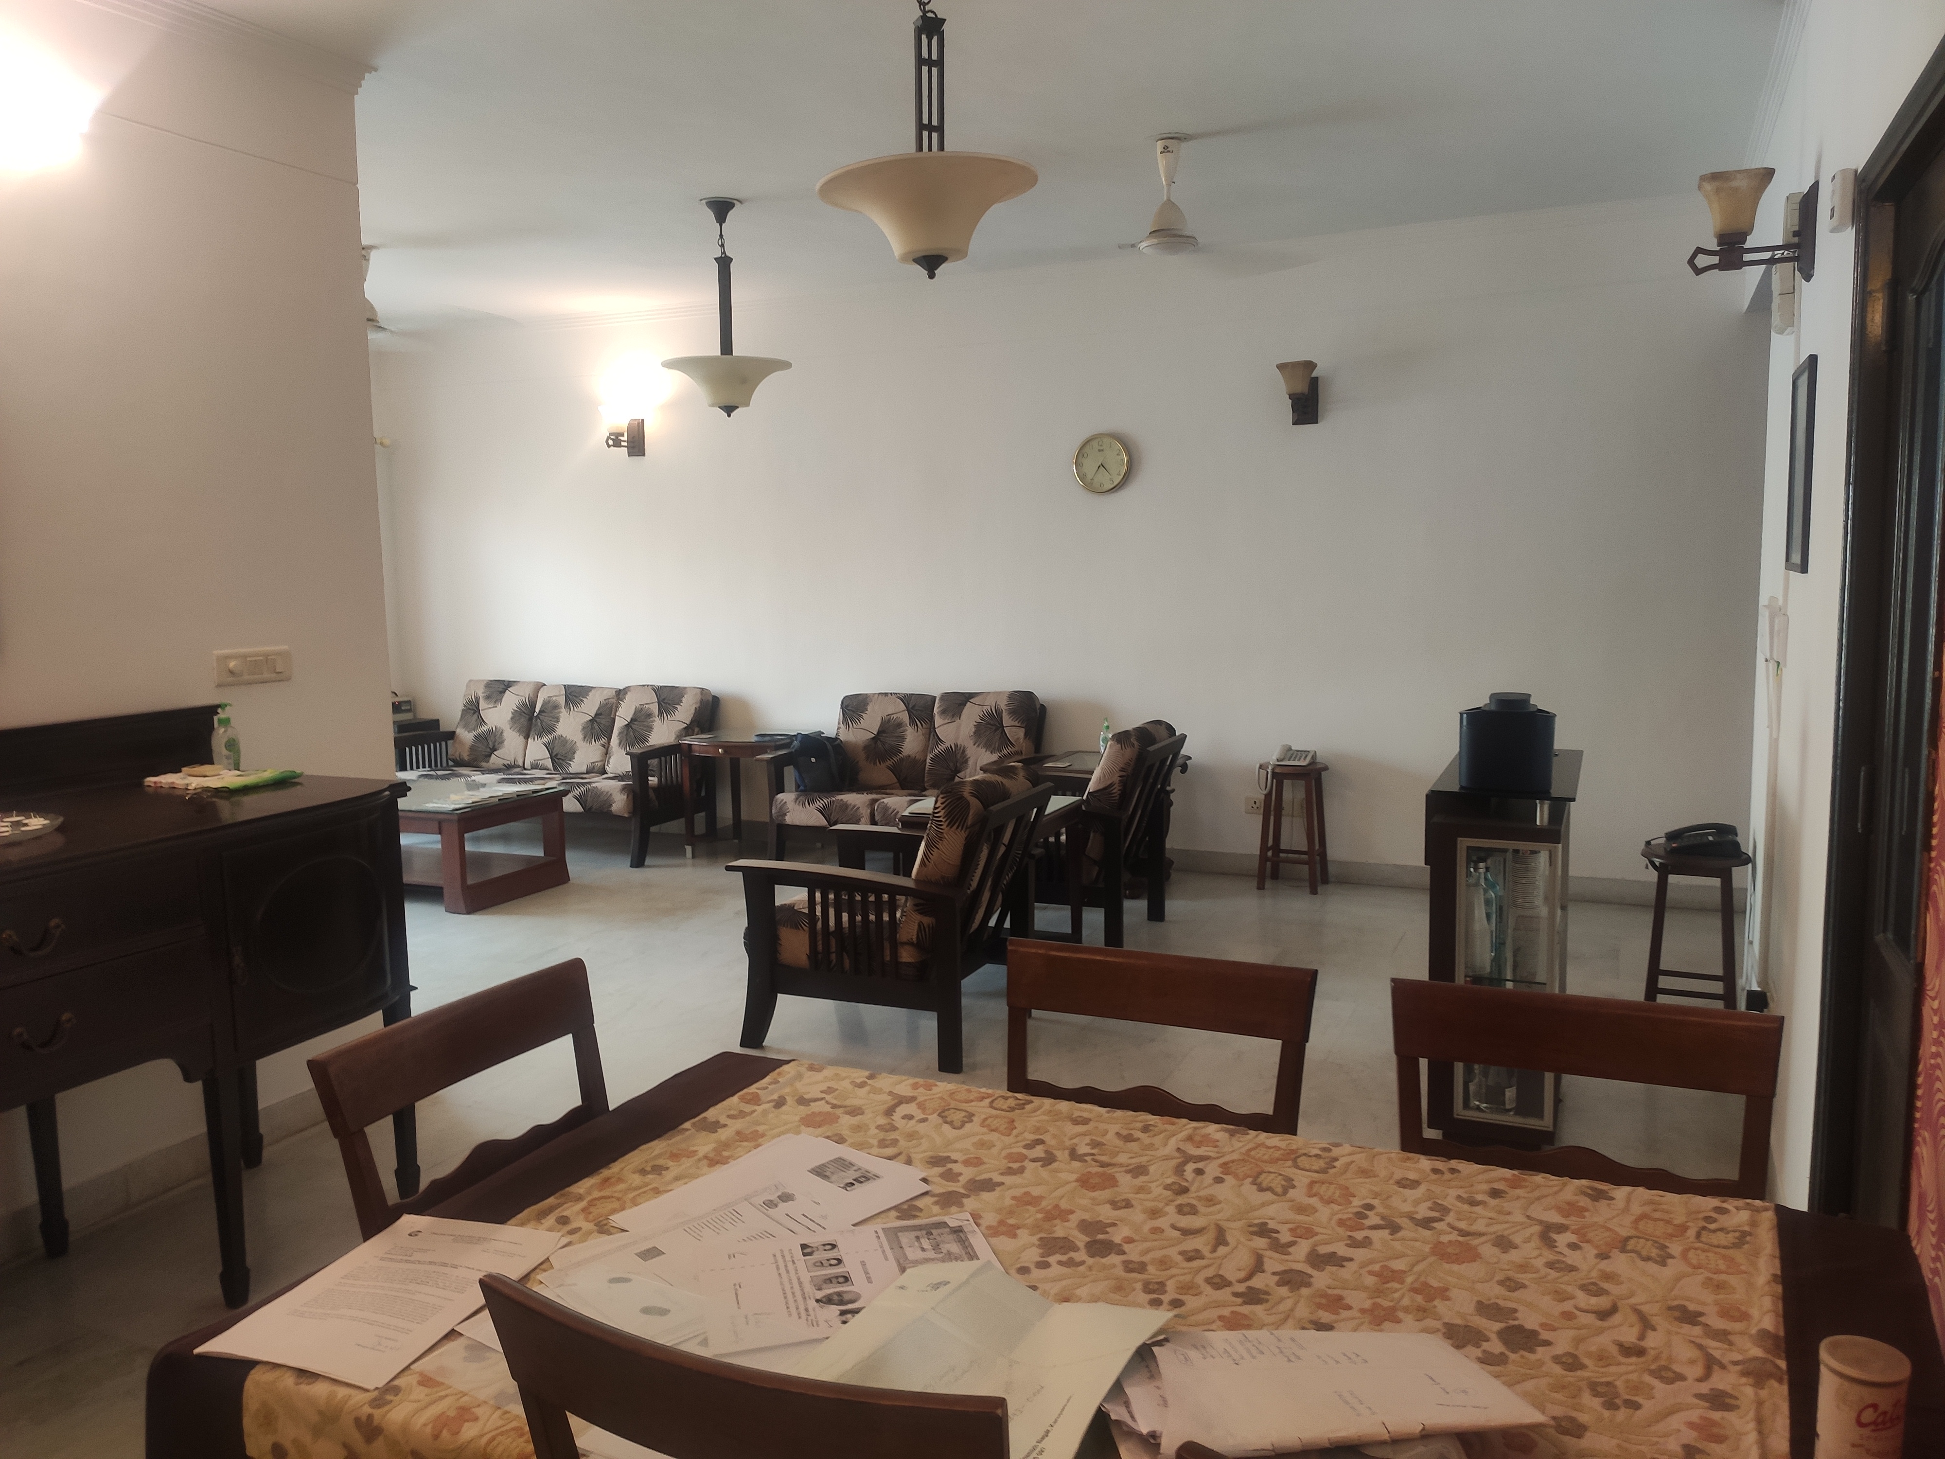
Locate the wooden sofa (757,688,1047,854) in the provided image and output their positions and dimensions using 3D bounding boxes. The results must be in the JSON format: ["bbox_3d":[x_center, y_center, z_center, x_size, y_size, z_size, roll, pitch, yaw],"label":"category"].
[{"bbox_3d":[-0.293,0.268,7.200,1.300,0.860,0.850,2,7,26],"label":"wooden sofa"}]

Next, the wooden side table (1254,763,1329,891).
[{"bbox_3d":[1.471,0.445,6.680,0.315,0.565,0.315,2,7,26],"label":"wooden side table"}]

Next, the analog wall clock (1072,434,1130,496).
[{"bbox_3d":[0.624,-1.275,7.012,0.290,0.290,0.045,2,7,26],"label":"analog wall clock"}]

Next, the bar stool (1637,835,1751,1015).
[{"bbox_3d":[2.196,0.660,4.452,0.297,0.549,0.297,2,7,24],"label":"bar stool"}]

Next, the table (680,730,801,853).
[{"bbox_3d":[-1.131,0.348,7.506,0.557,0.594,0.512,2,7,24],"label":"table"}]

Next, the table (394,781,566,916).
[{"bbox_3d":[-2.623,0.530,6.991,1.200,0.460,0.770,2,7,26],"label":"table"}]

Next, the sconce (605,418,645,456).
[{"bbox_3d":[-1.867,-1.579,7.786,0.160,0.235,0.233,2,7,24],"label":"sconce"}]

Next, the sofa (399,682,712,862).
[{"bbox_3d":[-2.311,0.197,7.896,1.834,0.849,0.772,2,7,24],"label":"sofa"}]

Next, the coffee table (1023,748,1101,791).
[{"bbox_3d":[0.603,0.436,6.597,0.609,0.561,0.691,2,7,24],"label":"coffee table"}]

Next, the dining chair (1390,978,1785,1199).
[{"bbox_3d":[0.671,0.820,1.671,0.460,0.930,0.510,2,7,24],"label":"dining chair"}]

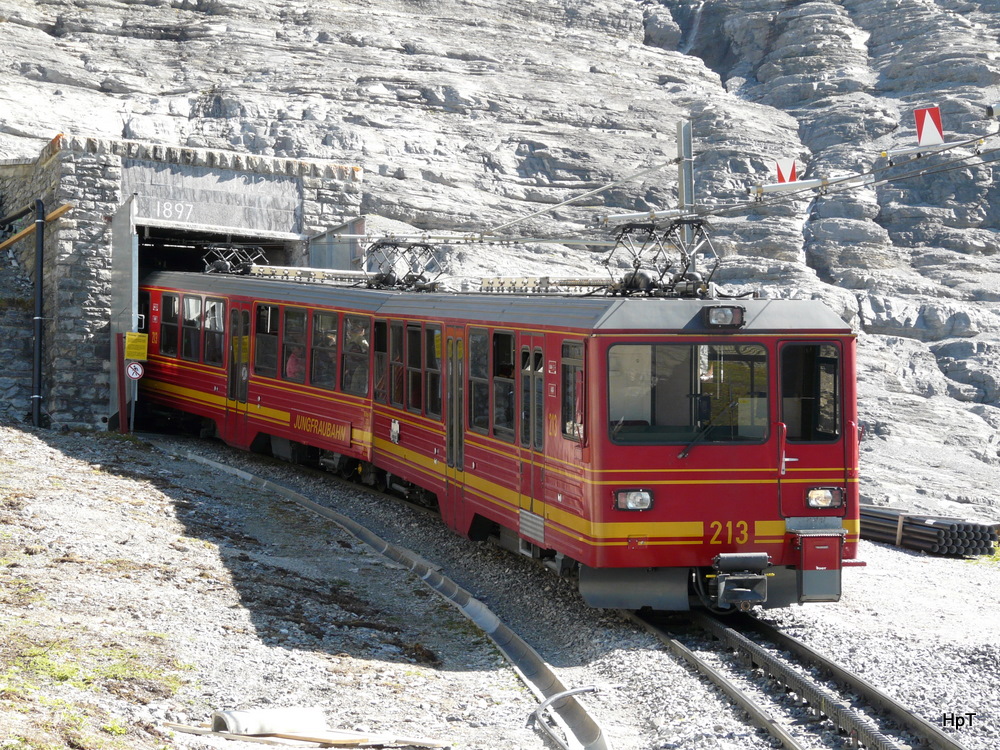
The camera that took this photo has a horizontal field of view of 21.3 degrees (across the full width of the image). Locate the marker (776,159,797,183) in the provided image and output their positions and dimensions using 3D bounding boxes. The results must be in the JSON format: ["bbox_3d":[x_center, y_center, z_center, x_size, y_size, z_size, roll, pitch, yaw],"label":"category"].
[{"bbox_3d":[2.212,-1.560,20.500,0.147,0.210,0.015,-3,-7,0],"label":"marker"}]

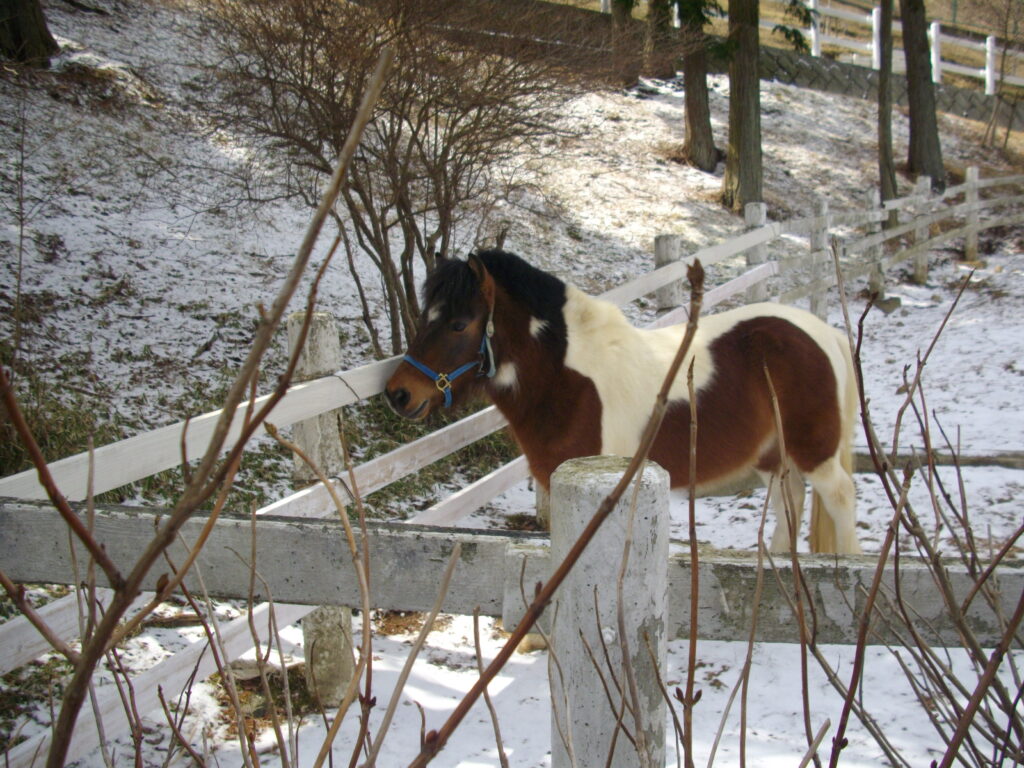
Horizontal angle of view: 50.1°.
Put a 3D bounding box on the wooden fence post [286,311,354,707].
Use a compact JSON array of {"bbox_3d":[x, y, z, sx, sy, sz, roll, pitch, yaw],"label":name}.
[{"bbox_3d":[-0.579,0.389,3.331,0.152,1.200,0.152,-1,9,0],"label":"wooden fence post"}]

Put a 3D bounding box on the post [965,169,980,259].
[{"bbox_3d":[5.973,-2.214,14.247,0.152,1.200,0.152,5,11,38],"label":"post"}]

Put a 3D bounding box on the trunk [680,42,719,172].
[{"bbox_3d":[2.056,-3.032,12.000,0.360,1.500,0.360,-2,8,0],"label":"trunk"}]

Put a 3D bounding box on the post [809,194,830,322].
[{"bbox_3d":[2.756,-1.060,9.840,0.152,1.200,0.152,4,10,31],"label":"post"}]

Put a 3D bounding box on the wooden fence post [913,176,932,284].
[{"bbox_3d":[4.818,-1.816,12.829,0.152,1.200,0.152,5,11,37],"label":"wooden fence post"}]

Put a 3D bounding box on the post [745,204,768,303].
[{"bbox_3d":[1.832,-0.746,8.234,0.152,1.200,0.152,3,10,29],"label":"post"}]

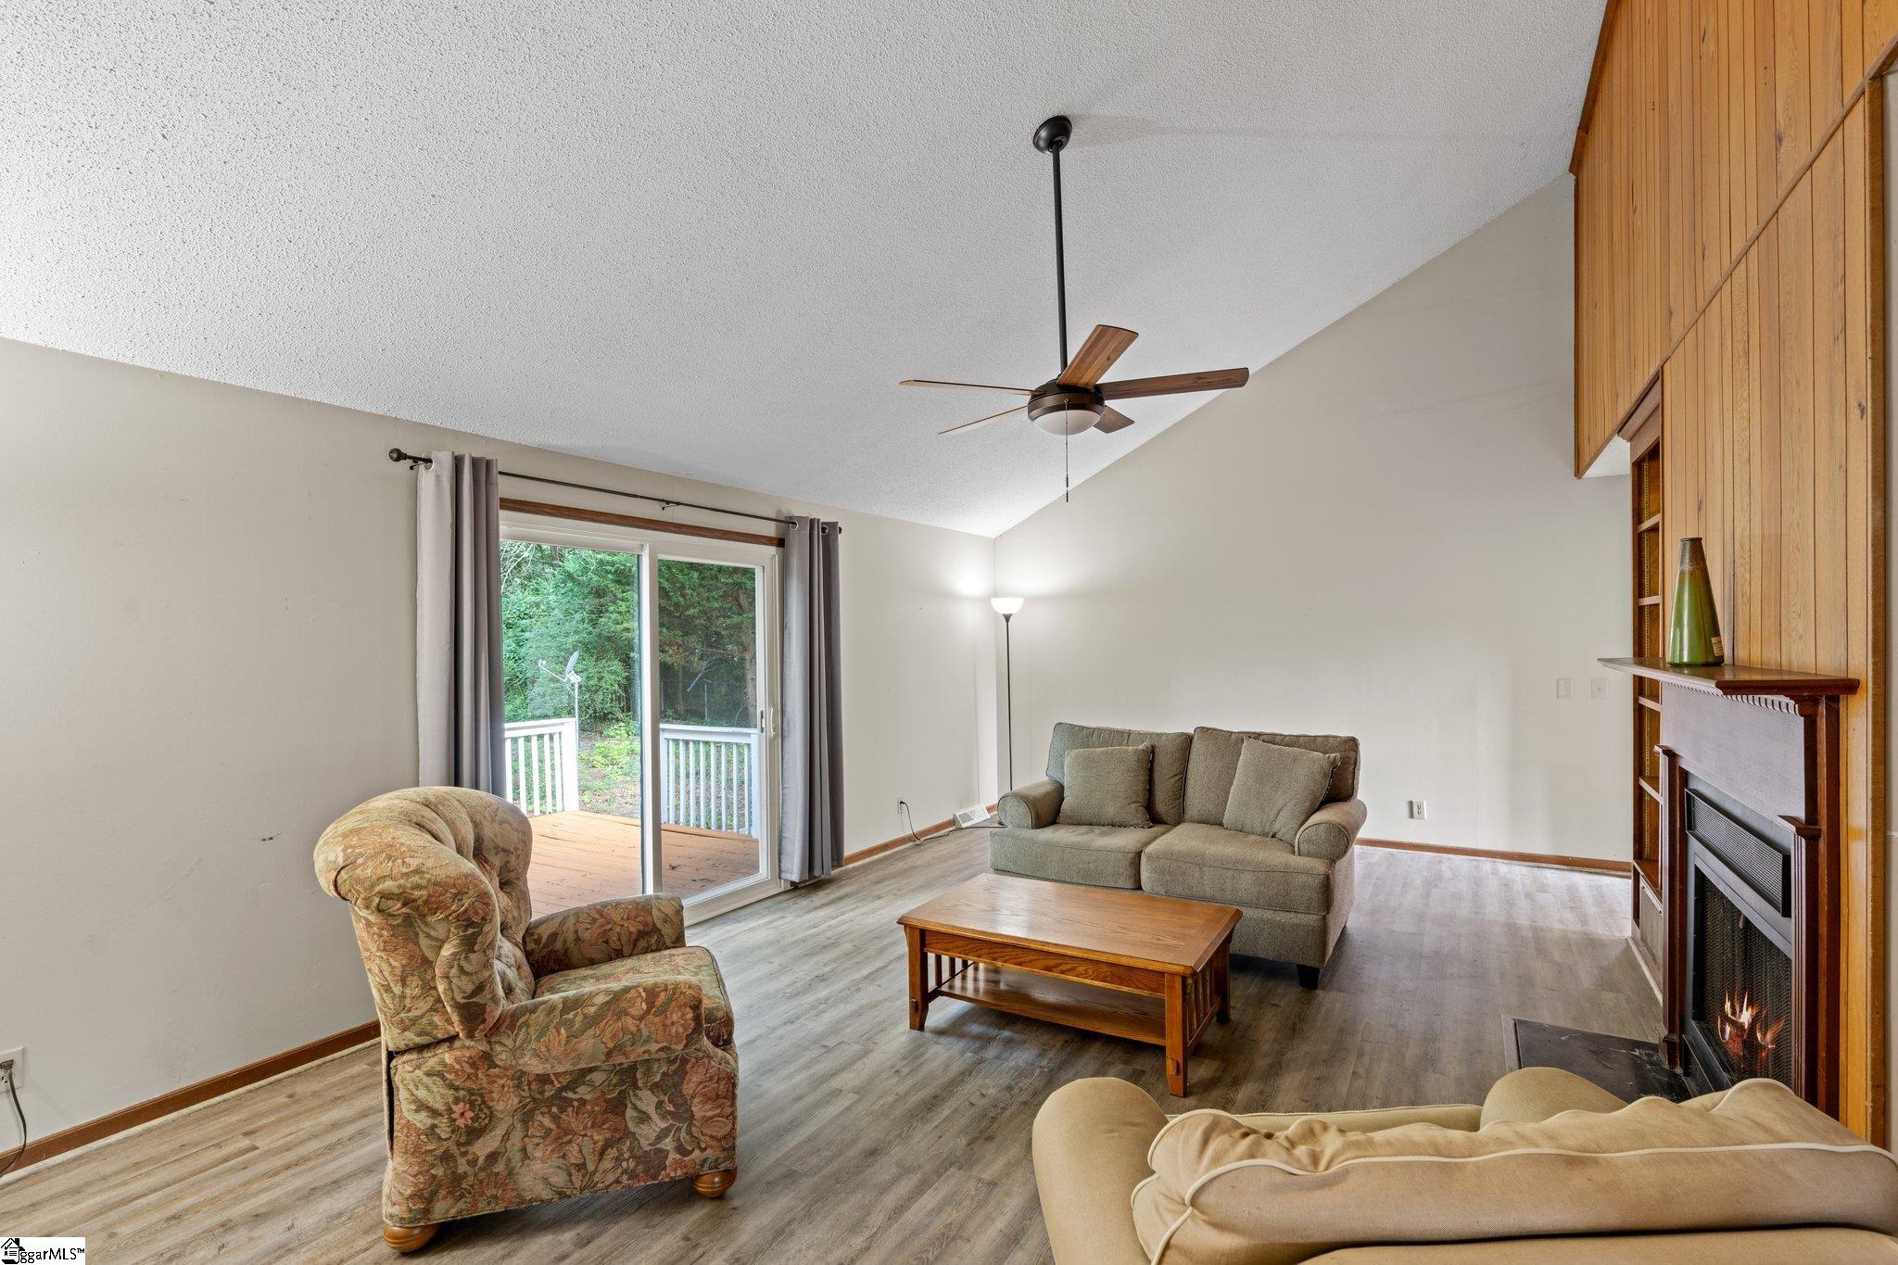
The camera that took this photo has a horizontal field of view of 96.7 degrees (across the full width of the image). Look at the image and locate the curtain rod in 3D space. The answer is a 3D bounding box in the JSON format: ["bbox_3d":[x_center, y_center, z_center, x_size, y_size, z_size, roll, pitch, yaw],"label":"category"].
[{"bbox_3d":[-1.388,-0.648,4.254,0.075,0.060,2.650,0,0,31],"label":"curtain rod"}]

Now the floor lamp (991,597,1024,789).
[{"bbox_3d":[0.489,0.635,6.750,0.270,1.799,0.270,0,0,0],"label":"floor lamp"}]

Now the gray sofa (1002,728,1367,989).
[{"bbox_3d":[1.179,1.028,4.321,1.727,0.997,0.943,0,0,29],"label":"gray sofa"}]

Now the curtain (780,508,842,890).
[{"bbox_3d":[-0.832,0.405,5.147,0.120,2.155,0.563,0,0,31],"label":"curtain"}]

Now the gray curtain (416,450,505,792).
[{"bbox_3d":[-1.928,0.404,3.342,0.120,2.155,0.336,0,0,31],"label":"gray curtain"}]

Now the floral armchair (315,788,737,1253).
[{"bbox_3d":[-1.184,0.995,2.532,1.066,1.071,0.834,0,0,-17],"label":"floral armchair"}]

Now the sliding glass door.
[{"bbox_3d":[-1.518,0.521,4.243,0.105,2.029,1.840,0,0,31],"label":"sliding glass door"}]

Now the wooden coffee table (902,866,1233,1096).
[{"bbox_3d":[0.469,1.313,3.282,1.135,0.427,0.718,0,0,29],"label":"wooden coffee table"}]

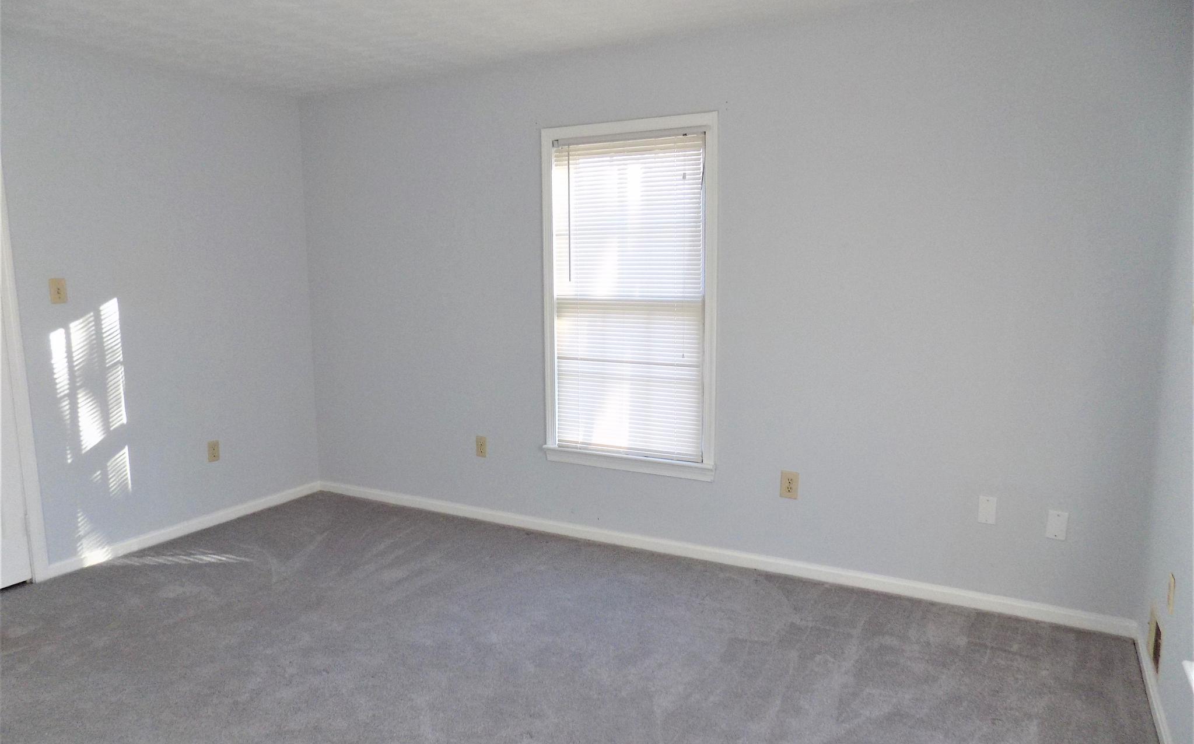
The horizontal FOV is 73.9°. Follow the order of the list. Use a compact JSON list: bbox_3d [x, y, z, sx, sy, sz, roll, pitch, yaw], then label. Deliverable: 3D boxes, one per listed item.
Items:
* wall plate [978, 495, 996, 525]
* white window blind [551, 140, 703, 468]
[{"bbox_3d":[1.588,0.563,3.222,0.069,0.112,0.008,4,9,28],"label":"wall plate"},{"bbox_3d":[0.150,-0.355,3.882,0.805,1.549,0.040,4,9,28],"label":"white window blind"}]

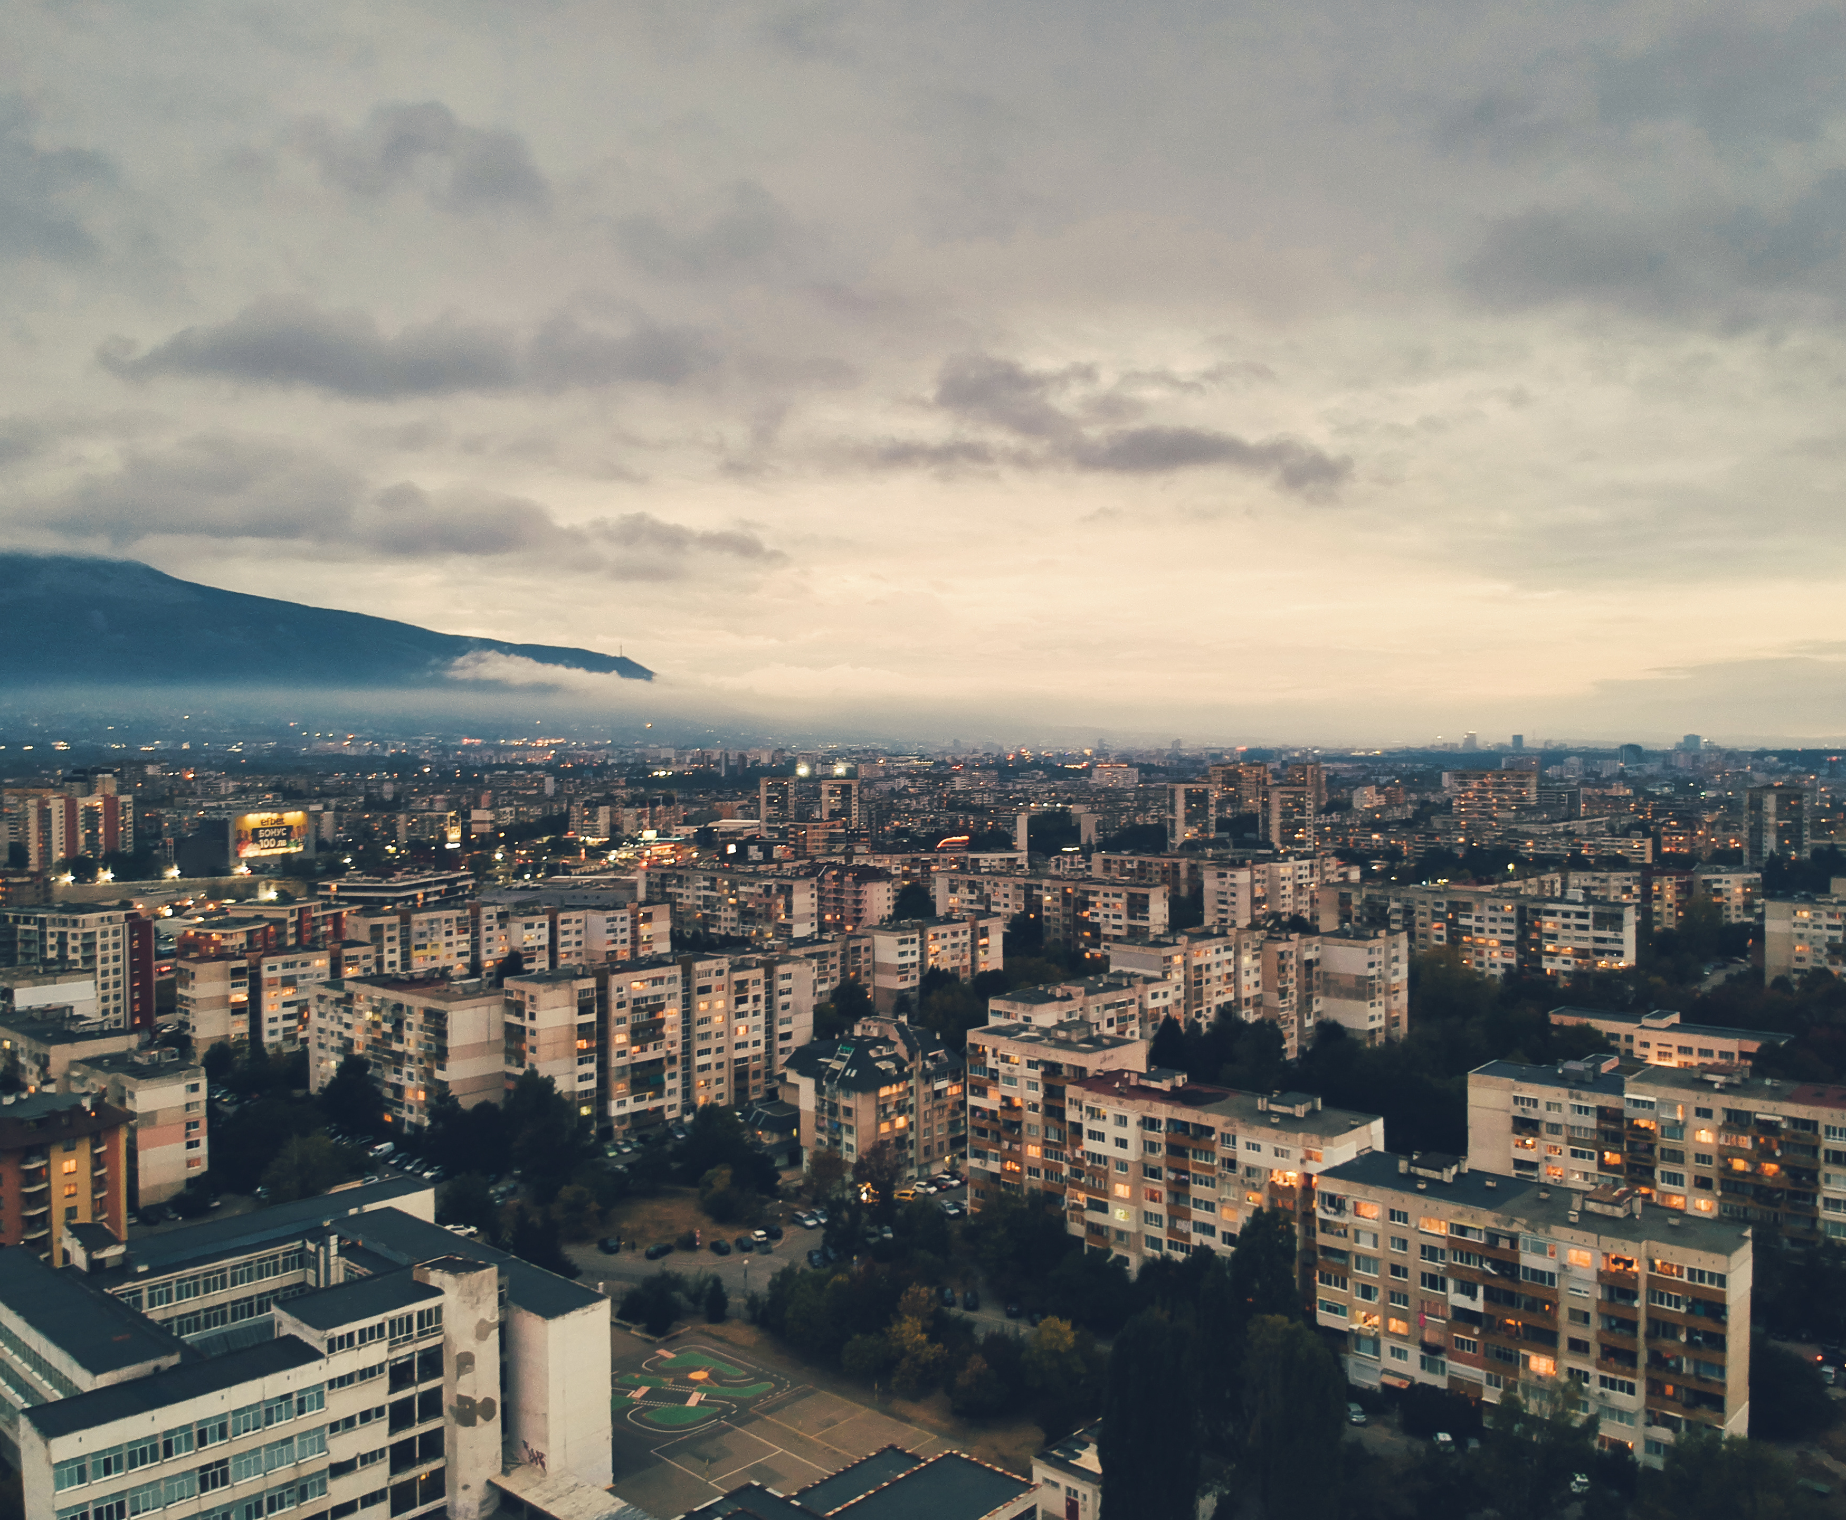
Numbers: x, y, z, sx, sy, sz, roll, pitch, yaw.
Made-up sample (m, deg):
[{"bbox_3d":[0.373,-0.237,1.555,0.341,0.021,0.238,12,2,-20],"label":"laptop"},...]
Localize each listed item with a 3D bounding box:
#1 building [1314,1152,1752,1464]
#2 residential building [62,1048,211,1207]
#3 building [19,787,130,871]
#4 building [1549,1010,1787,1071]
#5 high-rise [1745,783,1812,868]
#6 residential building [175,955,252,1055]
[{"bbox_3d":[60.820,54.840,147.970,38.500,21.700,12.000,1,1,39],"label":"building"},{"bbox_3d":[-120.047,55.680,224.162,24.000,19.200,9.900,1,1,37],"label":"residential building"},{"bbox_3d":[-459.900,39.430,799.640,16.000,39.200,51.000,1,1,39],"label":"building"},{"bbox_3d":[158.632,59.364,312.311,45.810,9.000,12.000,1,1,44],"label":"building"},{"bbox_3d":[429.319,34.554,736.645,22.800,41.500,17.300,0,1,-7],"label":"high-rise"},{"bbox_3d":[-153.112,52.951,315.781,12.000,20.400,10.300,1,1,45],"label":"residential building"}]

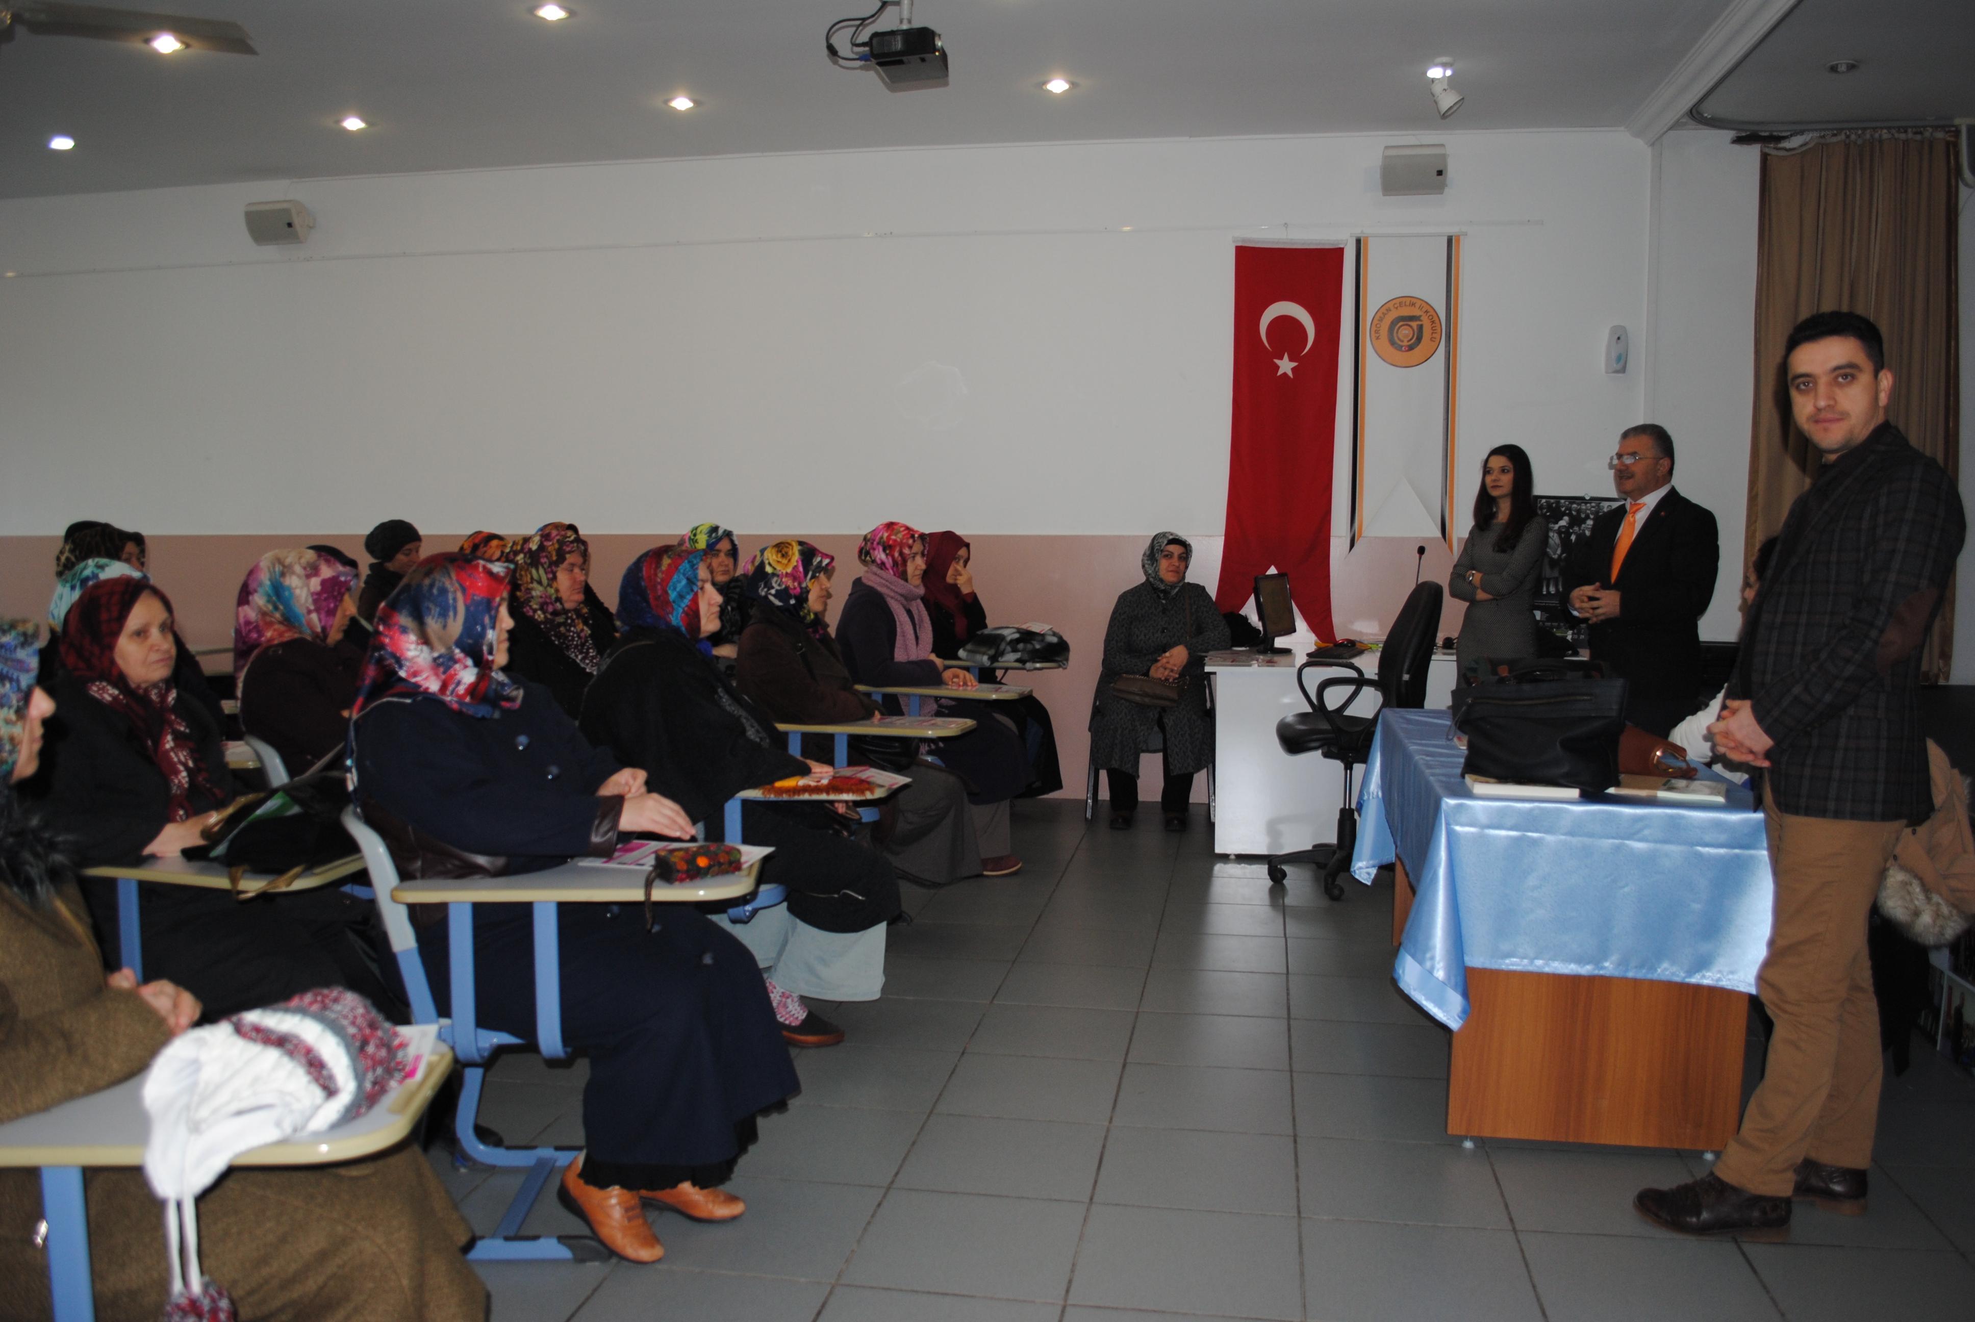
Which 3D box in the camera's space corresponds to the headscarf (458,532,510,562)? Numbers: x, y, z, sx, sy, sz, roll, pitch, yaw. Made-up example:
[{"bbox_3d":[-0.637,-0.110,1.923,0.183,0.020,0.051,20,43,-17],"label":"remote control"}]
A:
[{"bbox_3d":[-2.049,-0.393,6.094,0.260,0.280,0.230,1,5,10],"label":"headscarf"}]

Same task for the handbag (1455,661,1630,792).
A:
[{"bbox_3d":[1.179,0.131,3.175,0.360,0.260,0.160,1,5,10],"label":"handbag"}]

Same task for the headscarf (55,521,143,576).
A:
[{"bbox_3d":[-2.721,-0.281,4.552,0.270,0.300,0.240,1,5,16],"label":"headscarf"}]

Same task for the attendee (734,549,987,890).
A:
[{"bbox_3d":[-0.401,0.250,4.666,0.820,1.250,0.550,1,5,3],"label":"attendee"}]

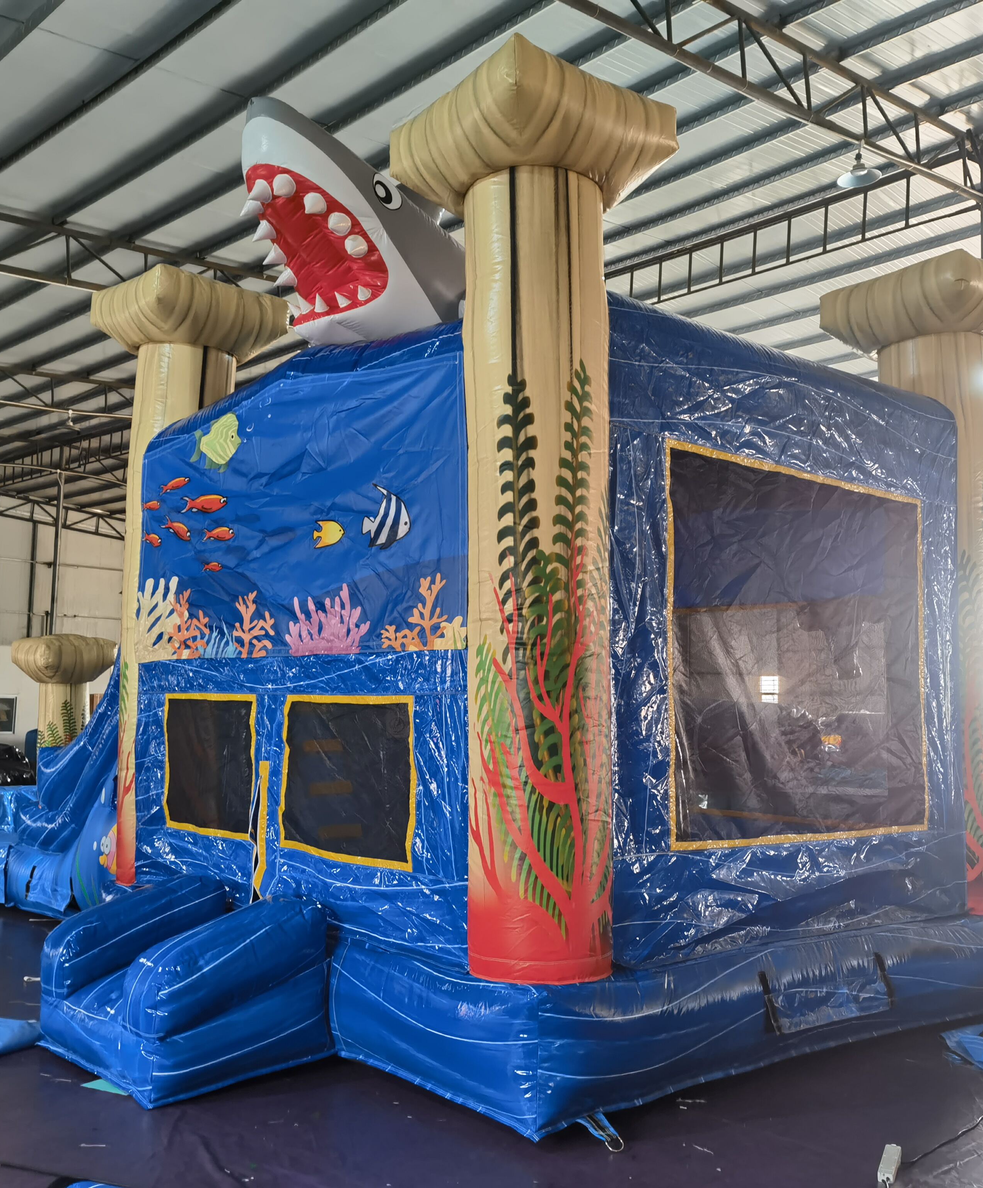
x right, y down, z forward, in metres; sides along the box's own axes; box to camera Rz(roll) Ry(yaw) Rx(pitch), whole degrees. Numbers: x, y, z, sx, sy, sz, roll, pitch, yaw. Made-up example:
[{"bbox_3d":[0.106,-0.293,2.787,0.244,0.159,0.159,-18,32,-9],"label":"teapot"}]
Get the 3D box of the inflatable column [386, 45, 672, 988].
[{"bbox_3d":[0.196,-0.290,5.357,0.923,3.735,0.923,5,-8,-41],"label":"inflatable column"}]

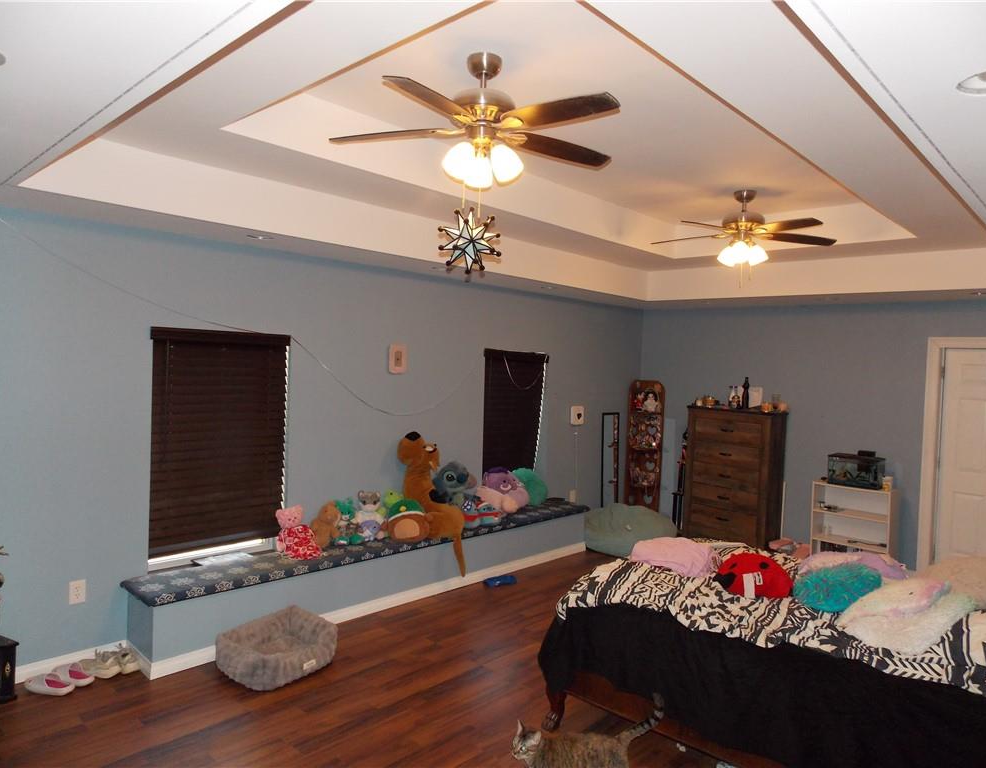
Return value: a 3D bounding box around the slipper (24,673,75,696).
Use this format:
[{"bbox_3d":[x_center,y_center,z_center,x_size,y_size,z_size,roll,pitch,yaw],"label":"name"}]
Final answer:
[{"bbox_3d":[-2.277,1.532,3.498,0.255,0.080,0.098,2,1,12],"label":"slipper"}]

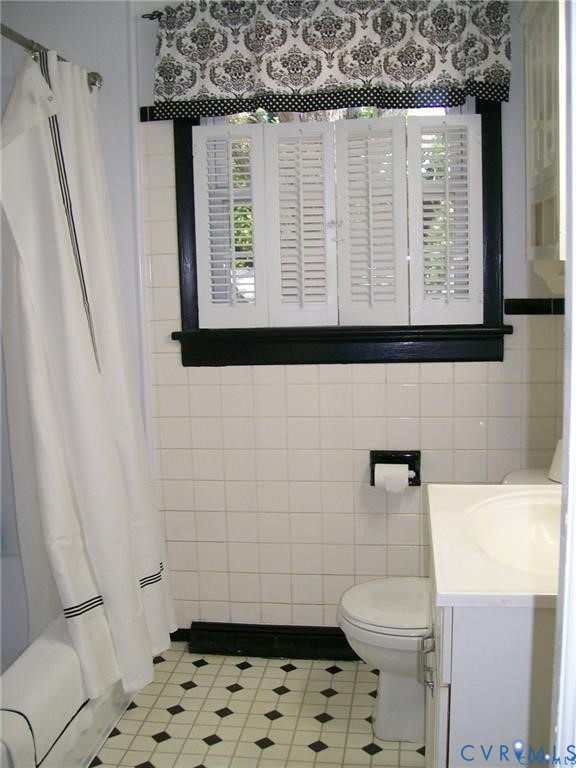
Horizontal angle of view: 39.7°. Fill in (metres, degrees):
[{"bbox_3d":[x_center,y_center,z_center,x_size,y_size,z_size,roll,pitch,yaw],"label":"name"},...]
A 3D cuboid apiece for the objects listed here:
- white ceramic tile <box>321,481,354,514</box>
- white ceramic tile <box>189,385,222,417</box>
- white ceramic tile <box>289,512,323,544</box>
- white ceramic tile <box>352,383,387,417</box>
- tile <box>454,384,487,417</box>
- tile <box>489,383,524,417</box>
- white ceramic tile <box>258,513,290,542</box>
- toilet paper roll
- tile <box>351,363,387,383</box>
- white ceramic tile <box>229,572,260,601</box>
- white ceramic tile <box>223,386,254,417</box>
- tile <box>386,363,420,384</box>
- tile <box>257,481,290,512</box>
[{"bbox_3d":[0.168,0.382,2.697,0.108,0.108,0.009,0,7,7],"label":"white ceramic tile"},{"bbox_3d":[-0.279,0.057,2.711,0.108,0.108,0.009,0,7,7],"label":"white ceramic tile"},{"bbox_3d":[0.062,0.489,2.720,0.108,0.108,0.010,-1,8,8],"label":"white ceramic tile"},{"bbox_3d":[0.267,0.052,2.628,0.108,0.108,0.010,-1,8,8],"label":"white ceramic tile"},{"bbox_3d":[0.590,0.051,2.568,0.108,0.108,0.009,0,8,8],"label":"tile"},{"bbox_3d":[0.704,0.051,2.580,0.109,0.108,0.009,0,7,8],"label":"tile"},{"bbox_3d":[-0.048,0.491,2.738,0.108,0.108,0.009,0,7,7],"label":"white ceramic tile"},{"bbox_3d":[0.337,0.303,2.594,0.106,0.086,0.086,-1,8,8],"label":"toilet paper roll"},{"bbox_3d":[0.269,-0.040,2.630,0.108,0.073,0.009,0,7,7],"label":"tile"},{"bbox_3d":[-0.148,0.708,2.779,0.108,0.108,0.010,0,9,8],"label":"white ceramic tile"},{"bbox_3d":[-0.167,0.058,2.709,0.109,0.108,0.009,0,7,8],"label":"white ceramic tile"},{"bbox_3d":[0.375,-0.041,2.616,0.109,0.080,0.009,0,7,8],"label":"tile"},{"bbox_3d":[-0.050,0.381,2.720,0.108,0.108,0.010,-1,8,8],"label":"tile"}]

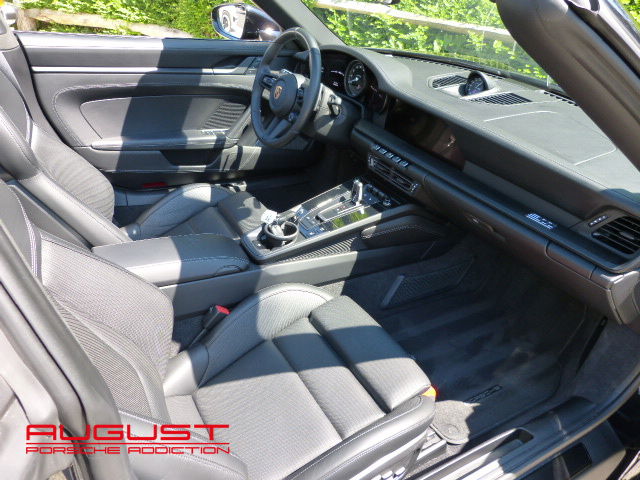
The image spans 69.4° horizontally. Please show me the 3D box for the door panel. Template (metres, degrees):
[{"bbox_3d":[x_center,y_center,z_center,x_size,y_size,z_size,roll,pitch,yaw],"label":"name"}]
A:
[{"bbox_3d":[-0.431,-0.436,1.628,1.000,0.520,0.150,-12,34,-29],"label":"door panel"}]

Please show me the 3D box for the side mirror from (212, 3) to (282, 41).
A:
[{"bbox_3d":[-0.288,-0.840,1.778,0.180,0.135,0.230,-18,37,-35],"label":"side mirror"}]

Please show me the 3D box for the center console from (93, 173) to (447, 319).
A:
[{"bbox_3d":[-0.095,-0.021,1.179,0.930,0.250,0.280,-12,34,-29],"label":"center console"}]

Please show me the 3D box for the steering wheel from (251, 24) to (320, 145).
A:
[{"bbox_3d":[-0.087,-0.454,1.414,0.095,0.365,0.365,4,26,-37],"label":"steering wheel"}]

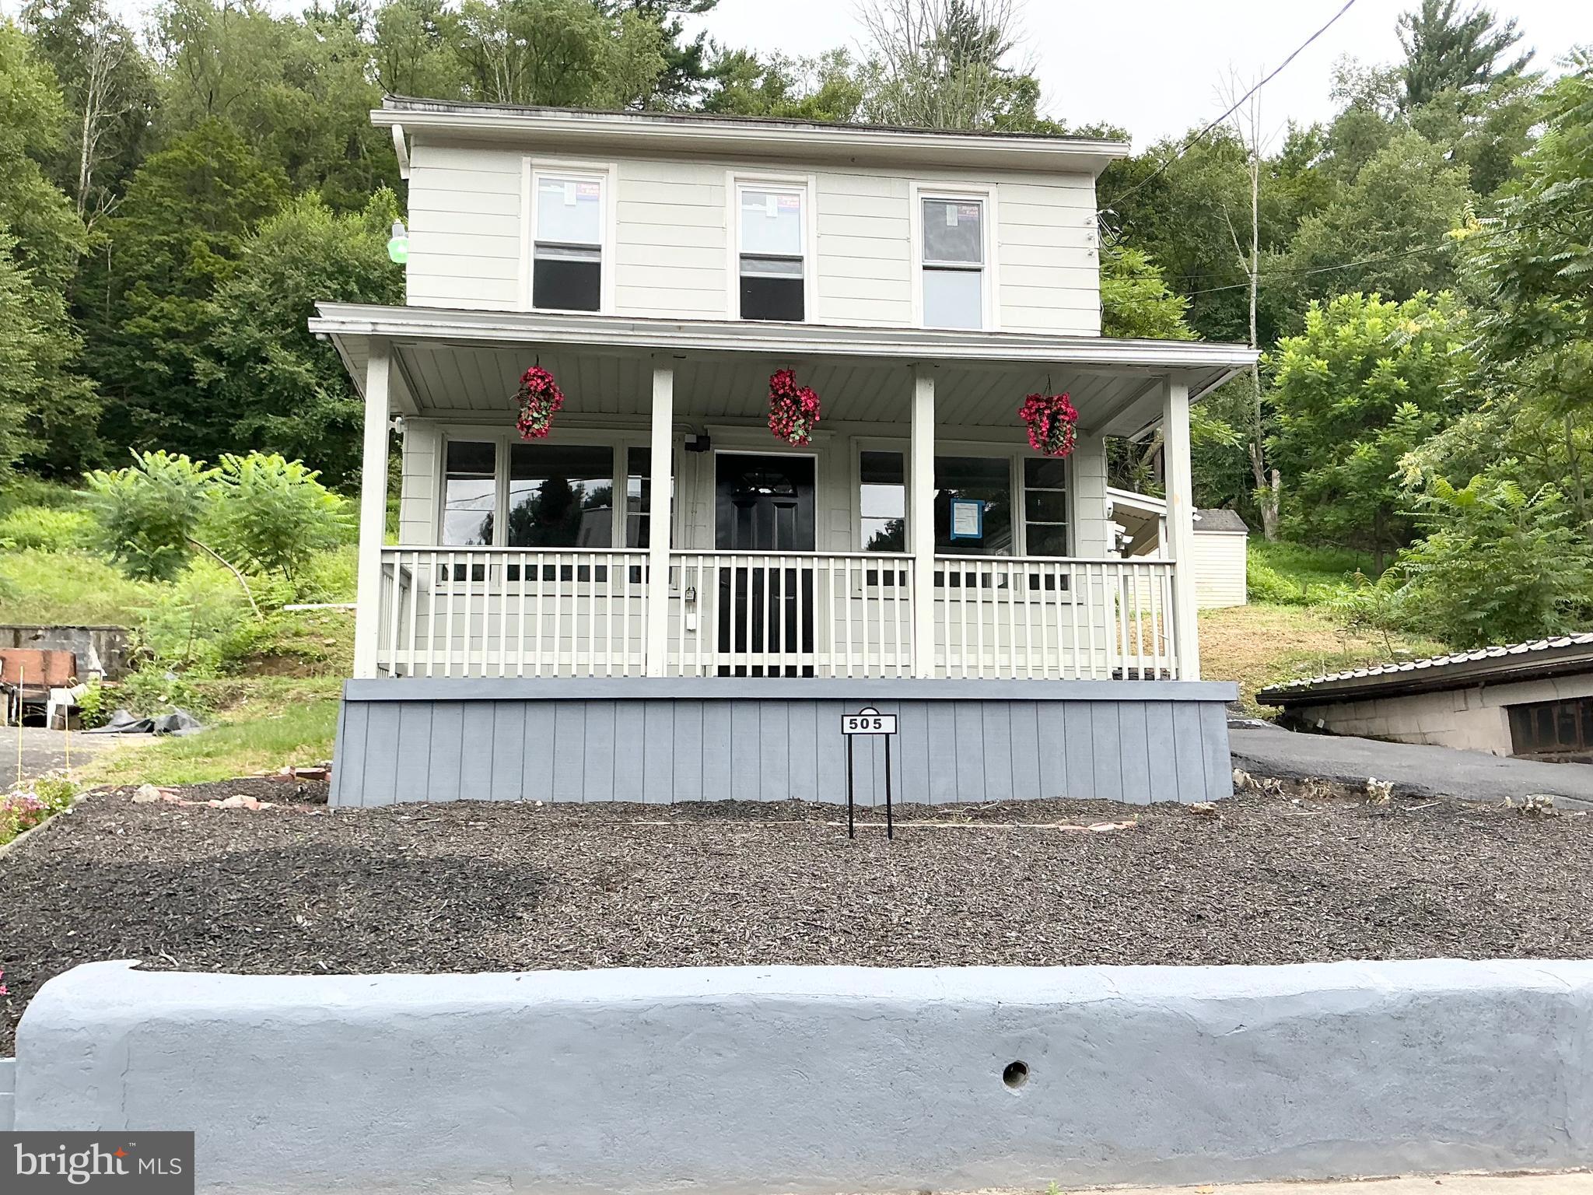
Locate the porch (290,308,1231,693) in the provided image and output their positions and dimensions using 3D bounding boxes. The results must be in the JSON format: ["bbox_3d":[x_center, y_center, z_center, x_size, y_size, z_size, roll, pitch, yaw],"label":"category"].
[{"bbox_3d":[-0.067,-0.689,10.044,6.777,2.788,2.171,1,-8,-7],"label":"porch"}]

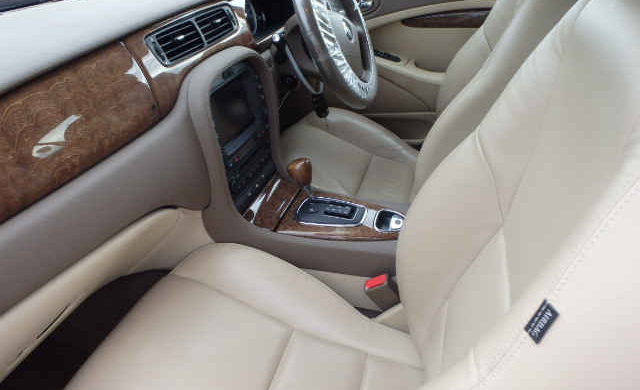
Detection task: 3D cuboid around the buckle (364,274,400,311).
[{"bbox_3d":[0.118,0.176,0.909,0.043,0.076,0.027,-24,30,24],"label":"buckle"}]

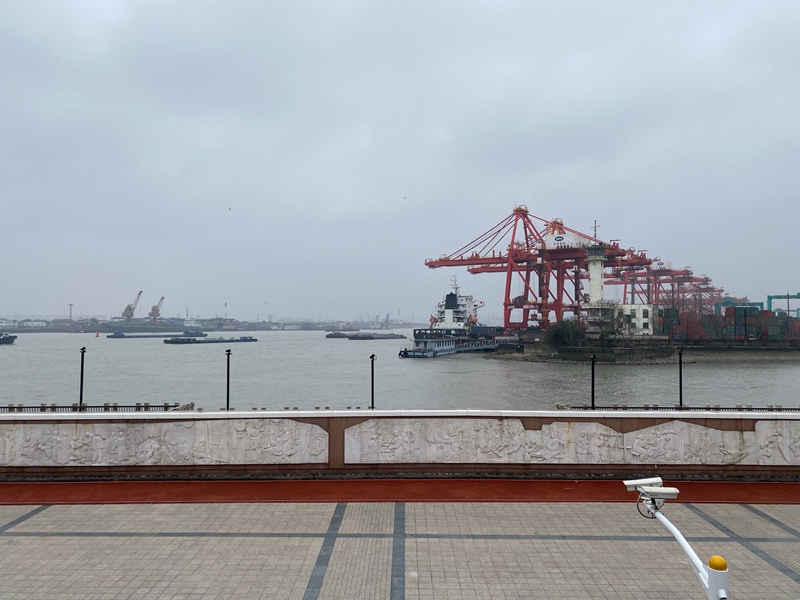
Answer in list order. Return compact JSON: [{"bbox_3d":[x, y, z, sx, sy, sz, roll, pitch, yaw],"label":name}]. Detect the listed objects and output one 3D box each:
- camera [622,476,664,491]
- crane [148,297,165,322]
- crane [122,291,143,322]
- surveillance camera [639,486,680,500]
[{"bbox_3d":[2.396,1.818,5.930,0.365,0.105,0.125,-9,1,8],"label":"camera"},{"bbox_3d":[-284.795,13.427,705.000,18.000,34.000,11.000,-1,2,-18],"label":"crane"},{"bbox_3d":[-311.205,9.780,700.000,22.500,41.000,11.000,-1,2,-18],"label":"crane"},{"bbox_3d":[2.409,1.796,5.600,0.365,0.105,0.125,6,1,-10],"label":"surveillance camera"}]

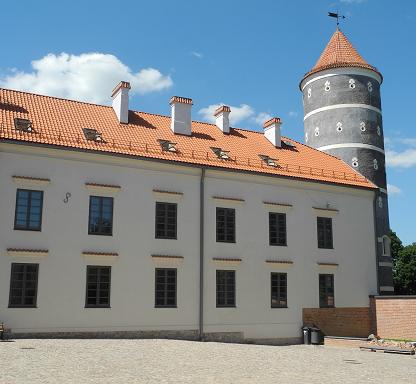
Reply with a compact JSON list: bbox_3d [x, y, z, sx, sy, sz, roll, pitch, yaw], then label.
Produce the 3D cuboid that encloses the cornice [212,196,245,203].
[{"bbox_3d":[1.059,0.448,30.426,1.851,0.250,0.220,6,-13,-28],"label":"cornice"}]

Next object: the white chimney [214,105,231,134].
[{"bbox_3d":[1.089,-5.055,40.583,0.660,1.992,1.200,6,-13,-28],"label":"white chimney"}]

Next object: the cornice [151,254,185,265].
[{"bbox_3d":[-2.032,3.355,28.127,1.720,0.320,0.220,6,-13,-28],"label":"cornice"}]

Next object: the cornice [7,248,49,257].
[{"bbox_3d":[-8.771,2.973,27.378,1.950,0.330,0.250,6,-13,-27],"label":"cornice"}]

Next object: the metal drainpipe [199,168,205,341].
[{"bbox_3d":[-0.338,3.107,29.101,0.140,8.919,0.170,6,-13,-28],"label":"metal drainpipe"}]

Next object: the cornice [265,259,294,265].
[{"bbox_3d":[4.022,3.979,31.341,1.795,0.260,0.220,6,-13,-28],"label":"cornice"}]

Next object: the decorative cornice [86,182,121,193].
[{"bbox_3d":[-5.538,-0.196,29.738,1.940,0.340,0.250,6,-13,-27],"label":"decorative cornice"}]

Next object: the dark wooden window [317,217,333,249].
[{"bbox_3d":[6.950,2.442,33.444,1.178,1.870,0.140,6,-13,-28],"label":"dark wooden window"}]

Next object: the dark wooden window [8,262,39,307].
[{"bbox_3d":[-9.132,4.641,27.914,1.323,2.167,0.180,6,-13,-28],"label":"dark wooden window"}]

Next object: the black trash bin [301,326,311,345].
[{"bbox_3d":[6.089,8.915,34.850,0.520,1.060,0.550,3,-12,-13],"label":"black trash bin"}]

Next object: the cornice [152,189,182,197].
[{"bbox_3d":[-2.229,0.134,31.416,1.850,0.330,0.250,6,-13,-27],"label":"cornice"}]

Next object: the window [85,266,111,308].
[{"bbox_3d":[-5.793,4.998,29.668,1.323,2.167,0.180,6,-13,-28],"label":"window"}]

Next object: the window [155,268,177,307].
[{"bbox_3d":[-2.264,5.231,30.531,1.300,2.086,0.150,6,-13,-27],"label":"window"}]

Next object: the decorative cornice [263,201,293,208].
[{"bbox_3d":[4.478,0.854,35.931,2.145,0.247,0.250,6,-13,-28],"label":"decorative cornice"}]

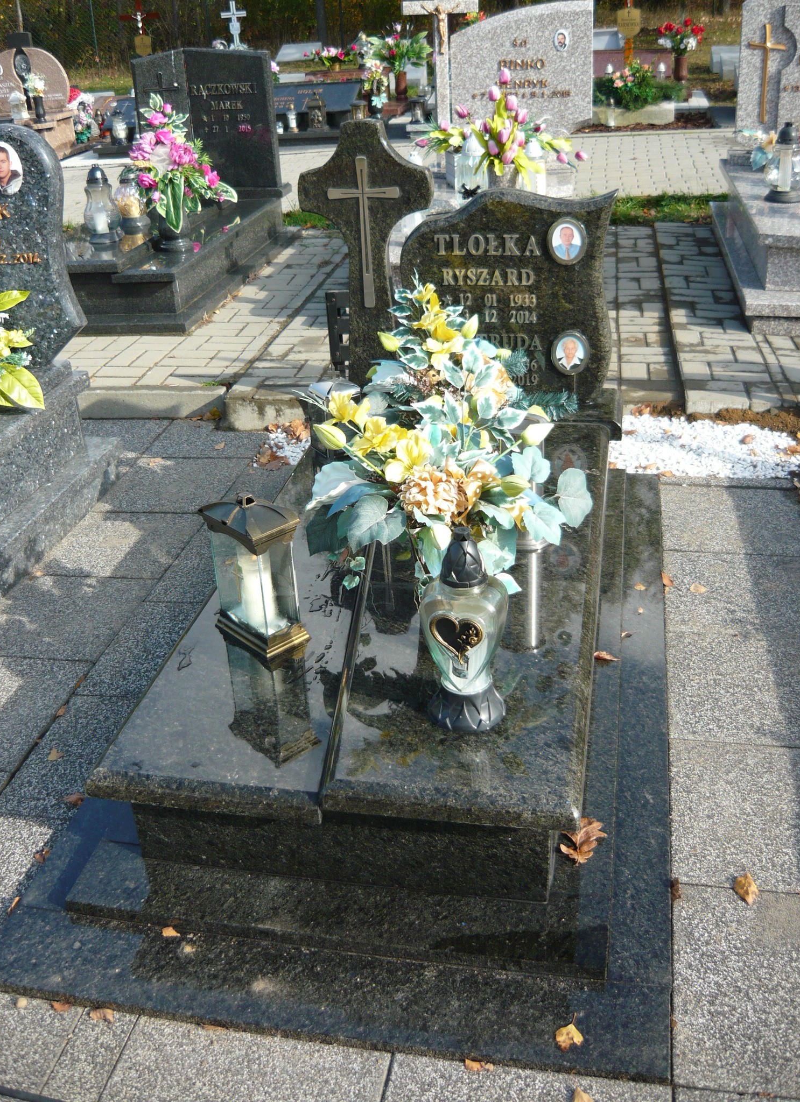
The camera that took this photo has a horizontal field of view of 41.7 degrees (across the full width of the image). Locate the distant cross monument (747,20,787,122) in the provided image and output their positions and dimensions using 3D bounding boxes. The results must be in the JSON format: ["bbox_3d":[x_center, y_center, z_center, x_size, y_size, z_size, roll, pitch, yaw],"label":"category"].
[{"bbox_3d":[1.785,-2.323,5.122,0.168,0.446,0.035,4,30,14],"label":"distant cross monument"}]

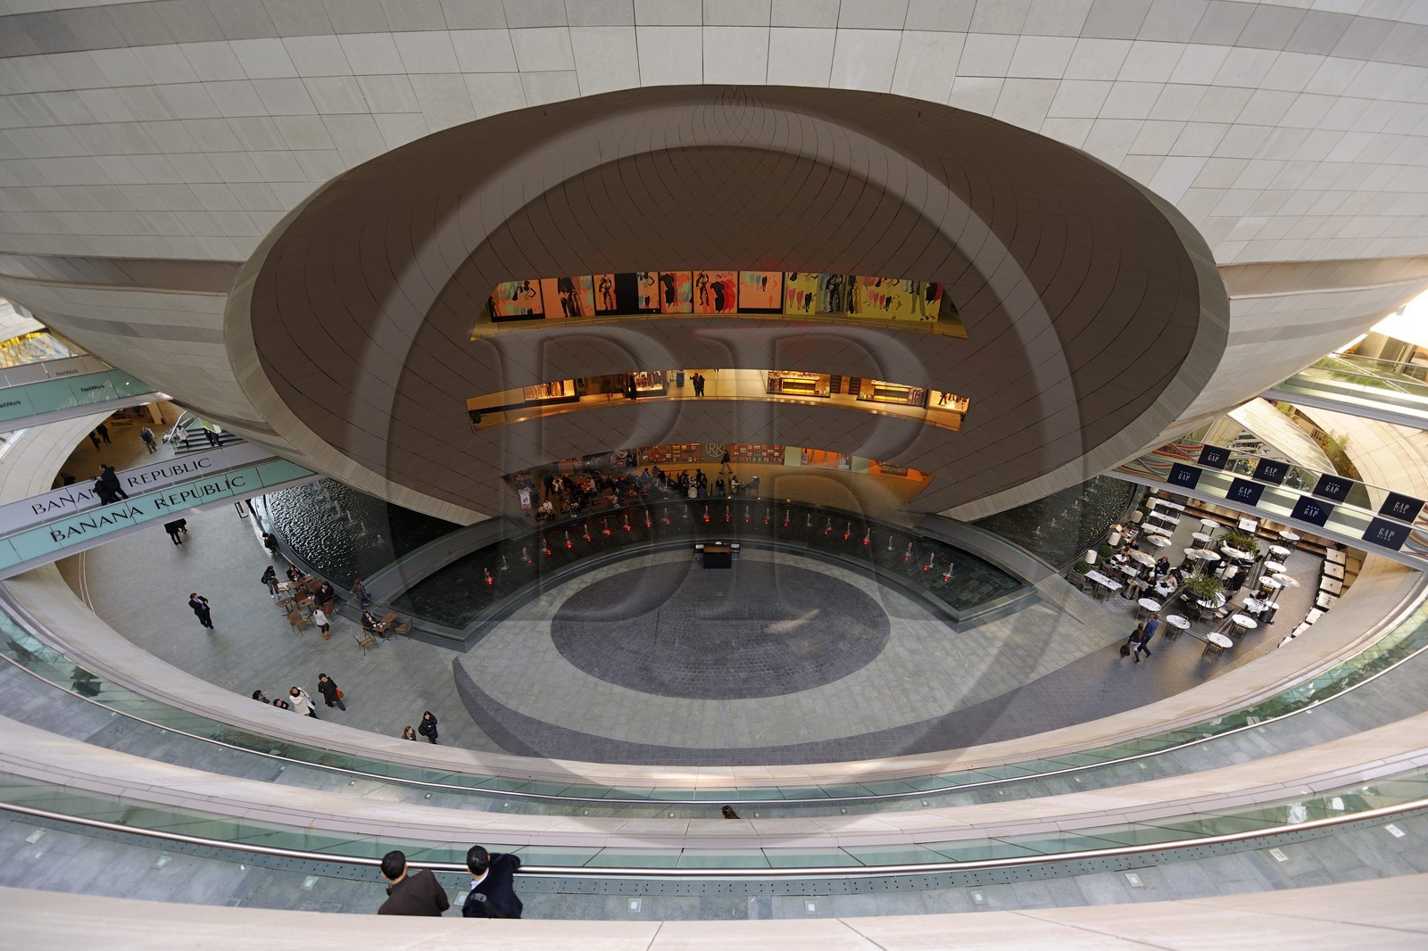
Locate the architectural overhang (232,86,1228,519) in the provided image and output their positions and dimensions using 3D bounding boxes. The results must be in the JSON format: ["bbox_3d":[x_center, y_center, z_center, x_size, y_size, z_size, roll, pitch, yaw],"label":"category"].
[{"bbox_3d":[0.500,-4.470,24.660,37.500,18.000,17.500,0,25,1],"label":"architectural overhang"}]

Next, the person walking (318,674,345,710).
[{"bbox_3d":[-13.394,7.521,19.427,0.550,1.650,0.580,15,28,32],"label":"person walking"}]

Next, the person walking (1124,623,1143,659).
[{"bbox_3d":[16.181,6.353,21.154,0.500,1.630,0.620,-5,24,-9],"label":"person walking"}]

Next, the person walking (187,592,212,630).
[{"bbox_3d":[-21.789,5.711,23.615,0.420,1.780,0.540,2,24,7],"label":"person walking"}]

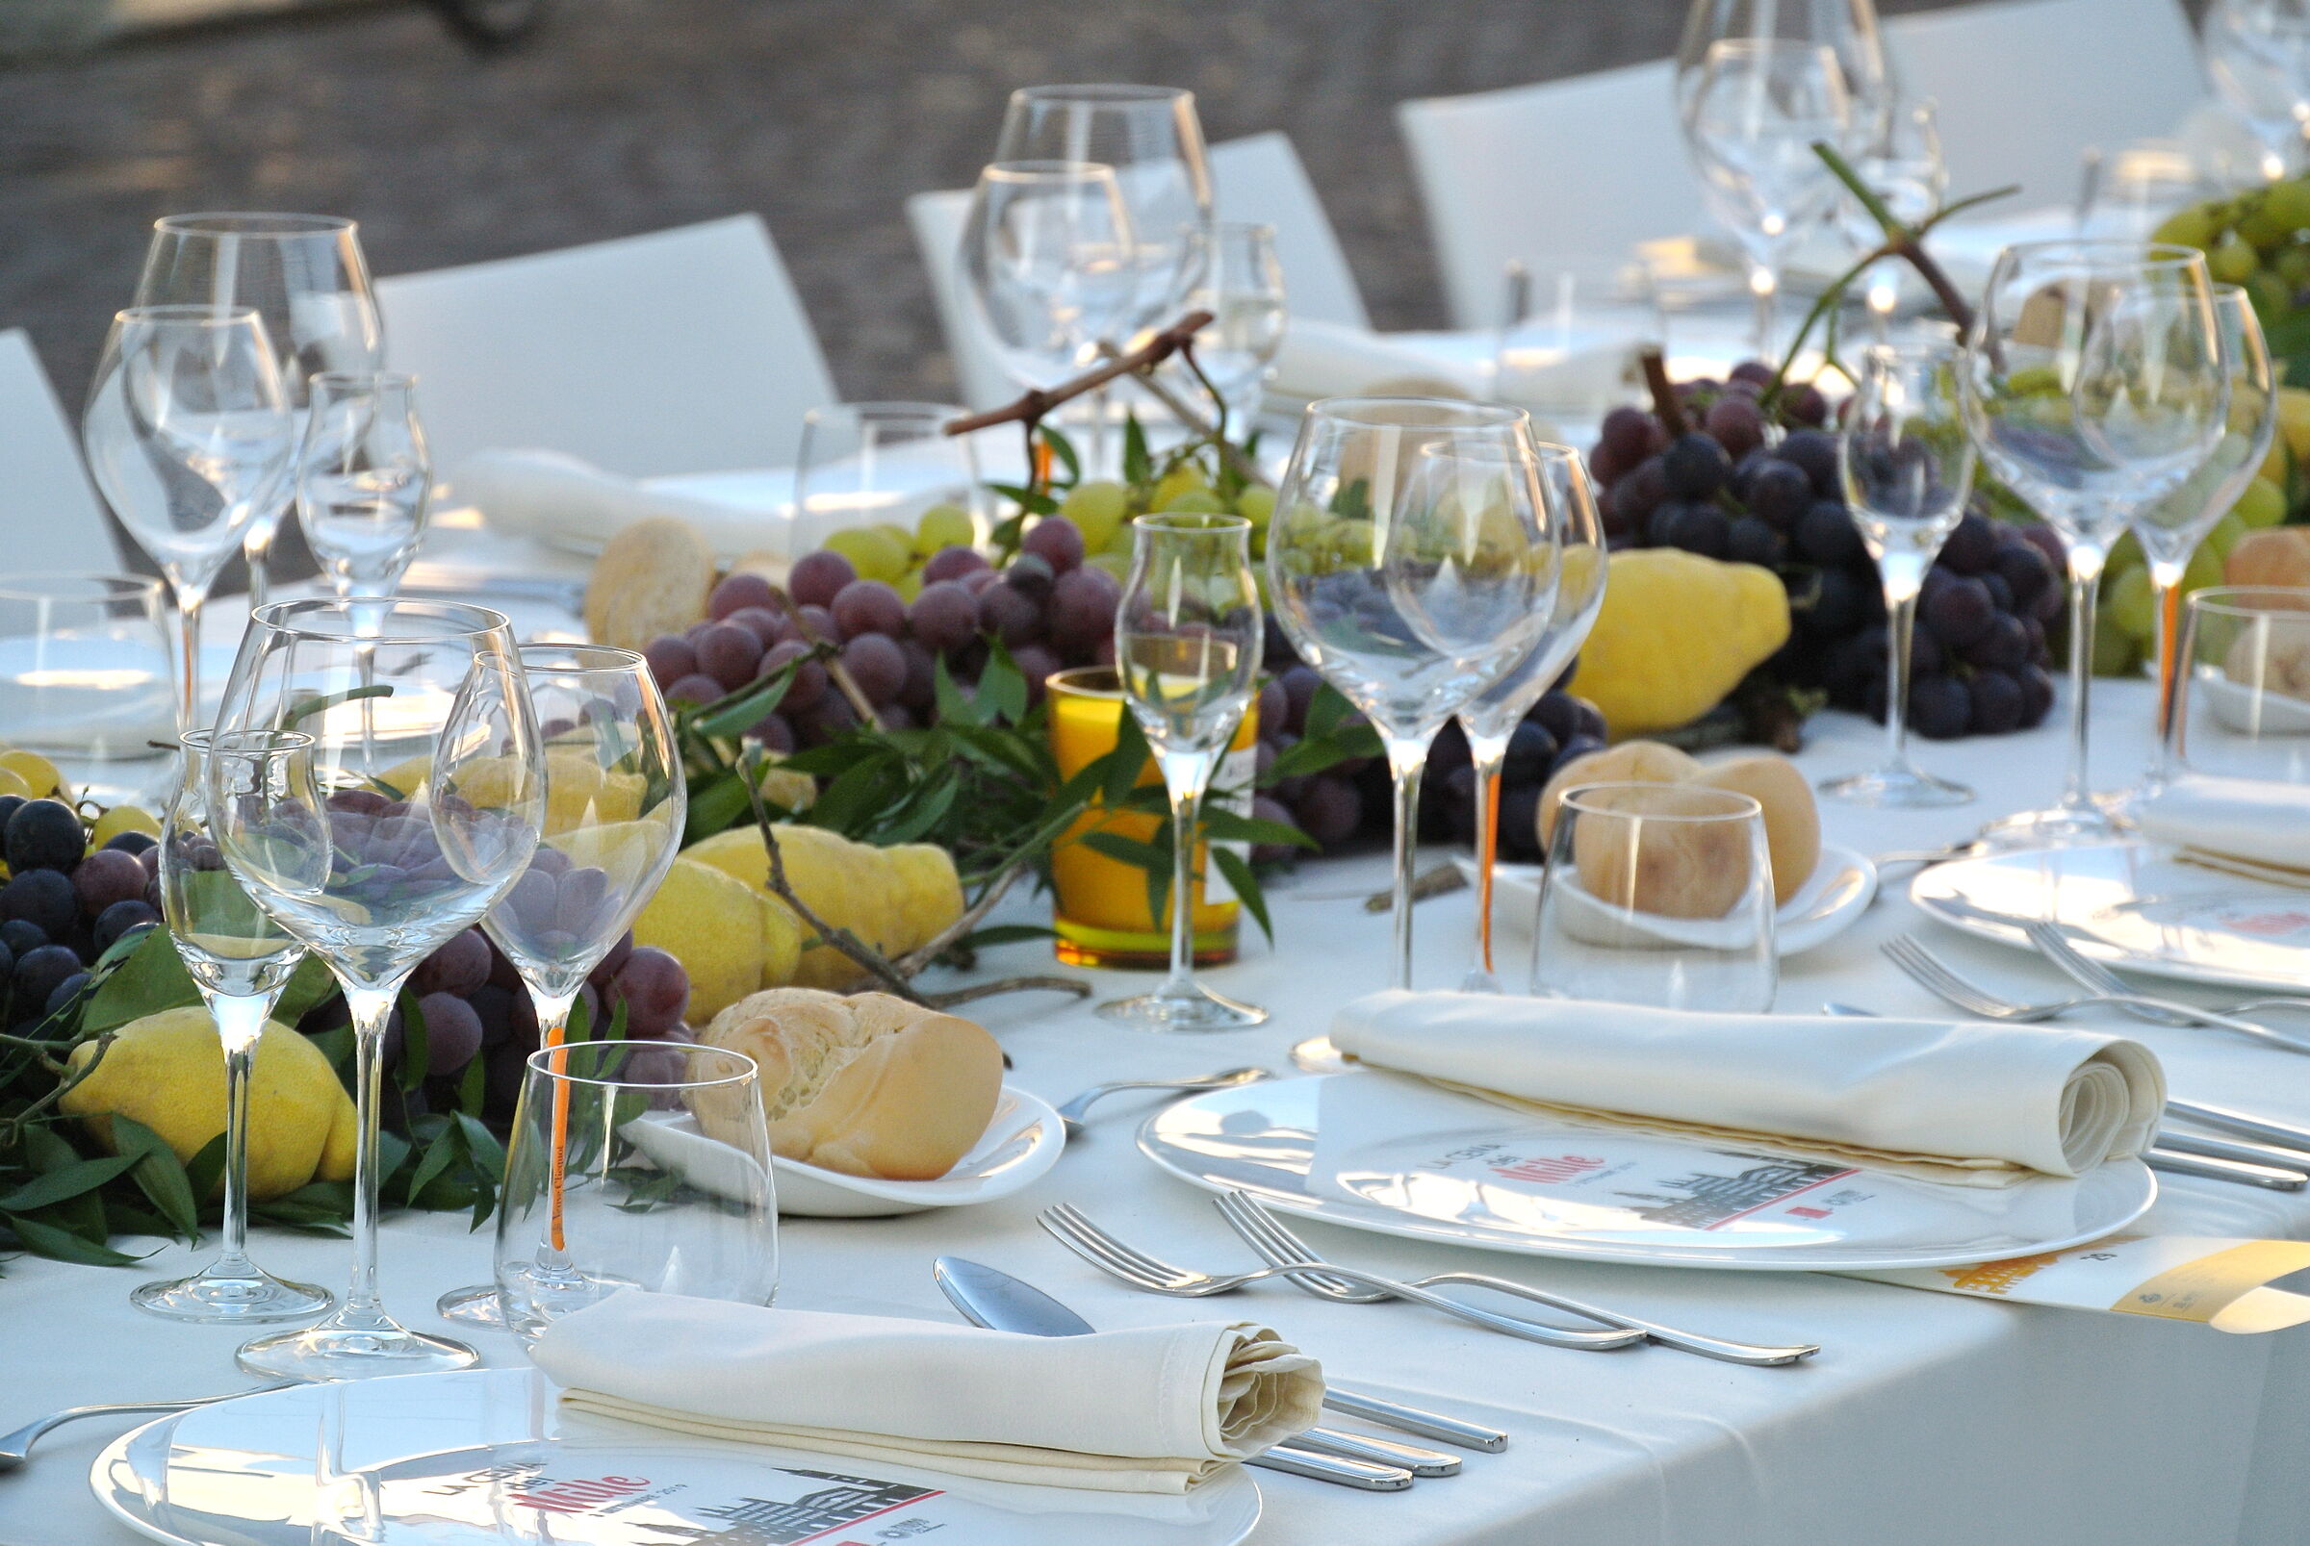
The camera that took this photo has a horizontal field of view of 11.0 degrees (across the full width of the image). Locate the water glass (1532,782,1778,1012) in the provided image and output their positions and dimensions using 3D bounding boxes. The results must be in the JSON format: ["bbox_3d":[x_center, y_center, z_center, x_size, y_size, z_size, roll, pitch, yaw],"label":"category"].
[{"bbox_3d":[0.172,0.051,4.103,0.085,0.084,0.085,2,10,0],"label":"water glass"}]

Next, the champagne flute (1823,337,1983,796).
[{"bbox_3d":[0.291,-0.078,4.619,0.061,0.173,0.061,2,10,0],"label":"champagne flute"}]

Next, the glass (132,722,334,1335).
[{"bbox_3d":[-0.272,0.075,3.564,0.062,0.169,0.062,2,10,0],"label":"glass"}]

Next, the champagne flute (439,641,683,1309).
[{"bbox_3d":[-0.182,0.063,3.618,0.077,0.199,0.077,2,10,0],"label":"champagne flute"}]

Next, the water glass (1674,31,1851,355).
[{"bbox_3d":[0.277,-0.230,5.426,0.075,0.198,0.075,2,9,0],"label":"water glass"}]

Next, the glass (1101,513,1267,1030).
[{"bbox_3d":[0.011,-0.001,4.113,0.061,0.173,0.061,7,11,28],"label":"glass"}]

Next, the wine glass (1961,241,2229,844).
[{"bbox_3d":[0.354,-0.086,4.503,0.097,0.221,0.097,2,9,0],"label":"wine glass"}]

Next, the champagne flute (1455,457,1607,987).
[{"bbox_3d":[0.117,-0.012,4.121,0.077,0.199,0.077,2,10,0],"label":"champagne flute"}]

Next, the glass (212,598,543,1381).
[{"bbox_3d":[-0.226,0.064,3.447,0.097,0.221,0.097,2,9,0],"label":"glass"}]

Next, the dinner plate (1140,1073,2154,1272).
[{"bbox_3d":[0.157,0.130,3.780,0.322,0.022,0.322,2,10,0],"label":"dinner plate"}]

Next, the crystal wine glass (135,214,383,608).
[{"bbox_3d":[-0.338,-0.095,4.470,0.099,0.222,0.099,2,9,0],"label":"crystal wine glass"}]

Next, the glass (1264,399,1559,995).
[{"bbox_3d":[0.085,-0.013,4.052,0.100,0.222,0.100,2,10,0],"label":"glass"}]

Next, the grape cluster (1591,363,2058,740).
[{"bbox_3d":[0.269,-0.089,4.800,0.188,0.140,0.145,2,10,0],"label":"grape cluster"}]

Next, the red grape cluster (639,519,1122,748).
[{"bbox_3d":[-0.100,-0.050,4.383,0.185,0.108,0.130,2,10,0],"label":"red grape cluster"}]

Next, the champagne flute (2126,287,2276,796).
[{"bbox_3d":[0.388,-0.085,4.570,0.075,0.198,0.075,2,9,0],"label":"champagne flute"}]

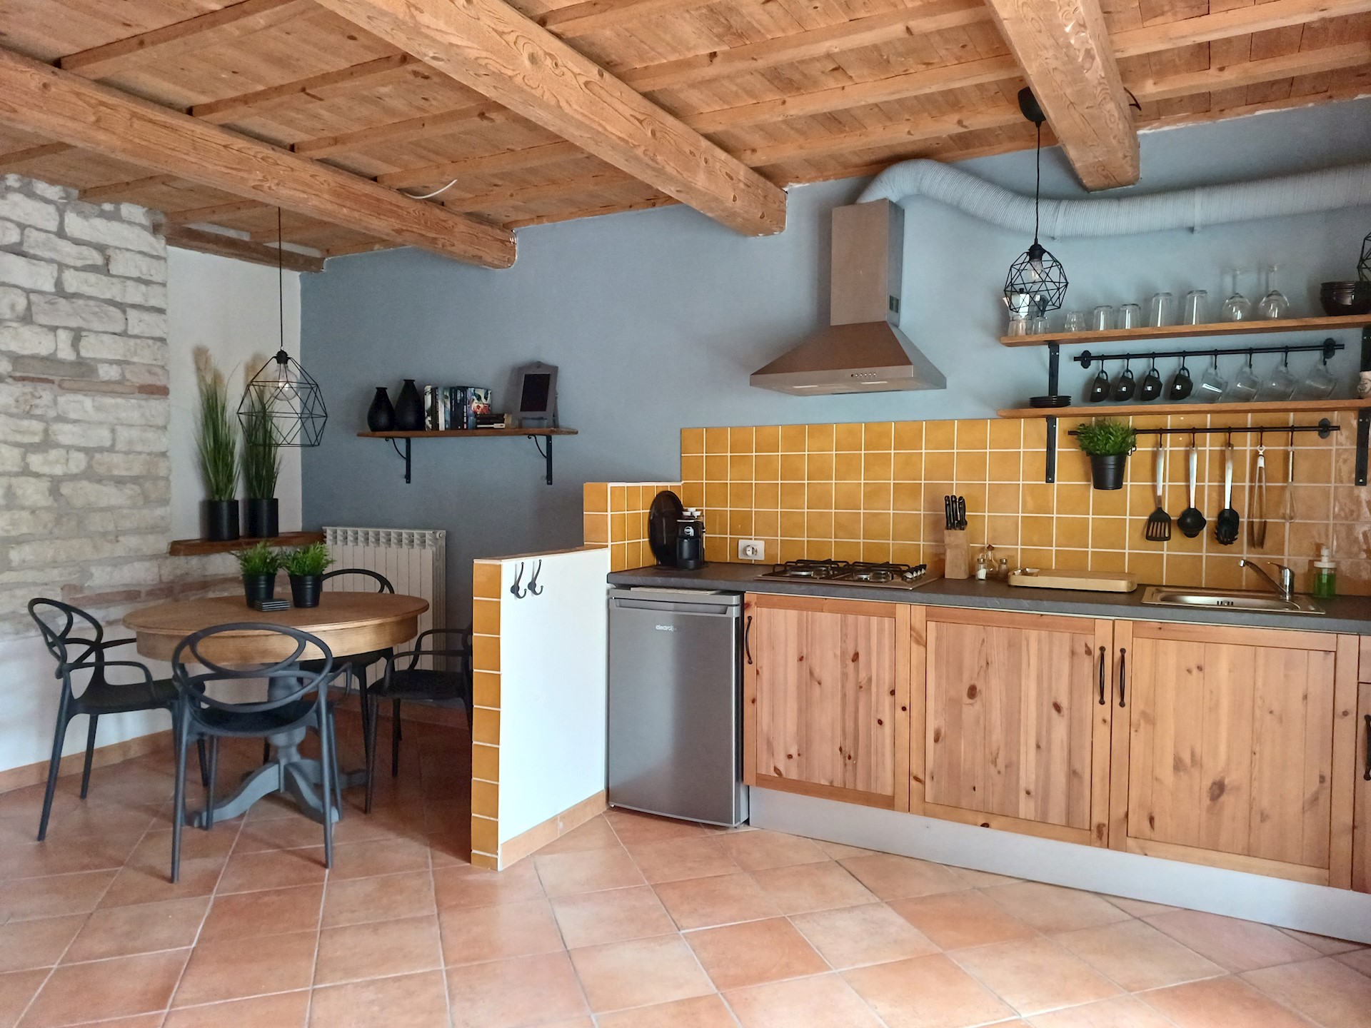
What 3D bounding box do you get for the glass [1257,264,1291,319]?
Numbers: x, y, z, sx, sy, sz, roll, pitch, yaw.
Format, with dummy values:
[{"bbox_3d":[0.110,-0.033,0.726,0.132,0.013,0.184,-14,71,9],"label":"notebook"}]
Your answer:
[{"bbox_3d":[1.886,-0.707,2.912,0.085,0.177,0.085,1,2,28],"label":"glass"}]

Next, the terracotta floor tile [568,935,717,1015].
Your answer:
[{"bbox_3d":[-0.116,1.191,2.364,0.316,0.010,0.316,0,2,-18],"label":"terracotta floor tile"}]

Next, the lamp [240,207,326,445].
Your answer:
[{"bbox_3d":[-1.557,-0.737,3.510,0.322,0.955,0.322,1,2,28],"label":"lamp"}]

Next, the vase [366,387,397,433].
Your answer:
[{"bbox_3d":[-1.587,-0.542,4.760,0.143,0.237,0.143,1,2,28],"label":"vase"}]

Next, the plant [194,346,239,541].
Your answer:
[{"bbox_3d":[-2.357,-0.348,4.584,0.200,0.950,0.200,1,2,27],"label":"plant"}]

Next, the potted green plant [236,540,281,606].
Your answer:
[{"bbox_3d":[-1.703,0.241,3.637,0.163,0.256,0.163,-1,2,-25],"label":"potted green plant"}]

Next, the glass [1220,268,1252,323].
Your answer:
[{"bbox_3d":[1.816,-0.714,3.009,0.090,0.187,0.090,1,2,27],"label":"glass"}]

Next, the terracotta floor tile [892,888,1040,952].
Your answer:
[{"bbox_3d":[0.799,1.180,2.648,0.315,0.010,0.315,0,2,-18],"label":"terracotta floor tile"}]

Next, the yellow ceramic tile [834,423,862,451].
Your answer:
[{"bbox_3d":[0.668,-0.311,3.717,0.115,0.113,0.010,1,2,28],"label":"yellow ceramic tile"}]

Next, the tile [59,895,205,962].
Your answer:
[{"bbox_3d":[-1.536,1.175,2.570,0.316,0.010,0.316,0,2,-18],"label":"tile"}]

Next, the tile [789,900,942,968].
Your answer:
[{"bbox_3d":[0.497,1.188,2.565,0.316,0.010,0.316,0,2,-18],"label":"tile"}]

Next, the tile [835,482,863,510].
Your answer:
[{"bbox_3d":[0.671,-0.073,3.738,0.118,0.118,0.010,1,2,27],"label":"tile"}]

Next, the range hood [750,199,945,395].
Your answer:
[{"bbox_3d":[0.623,-0.832,3.429,0.610,0.710,0.450,1,2,28],"label":"range hood"}]

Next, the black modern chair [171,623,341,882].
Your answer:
[{"bbox_3d":[-1.444,0.744,3.127,0.550,0.820,0.490,0,2,-15],"label":"black modern chair"}]

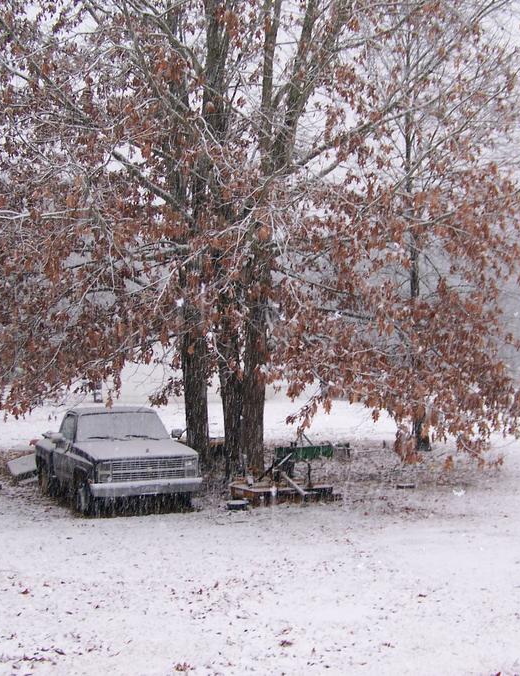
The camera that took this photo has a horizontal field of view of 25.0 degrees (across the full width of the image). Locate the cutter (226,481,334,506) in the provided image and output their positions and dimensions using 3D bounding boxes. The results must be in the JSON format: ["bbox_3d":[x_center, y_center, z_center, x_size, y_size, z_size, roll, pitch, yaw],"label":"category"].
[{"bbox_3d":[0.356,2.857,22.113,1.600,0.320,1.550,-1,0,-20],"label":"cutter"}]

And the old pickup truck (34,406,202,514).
[{"bbox_3d":[-2.814,2.190,22.240,2.040,1.760,4.920,-1,0,-22],"label":"old pickup truck"}]

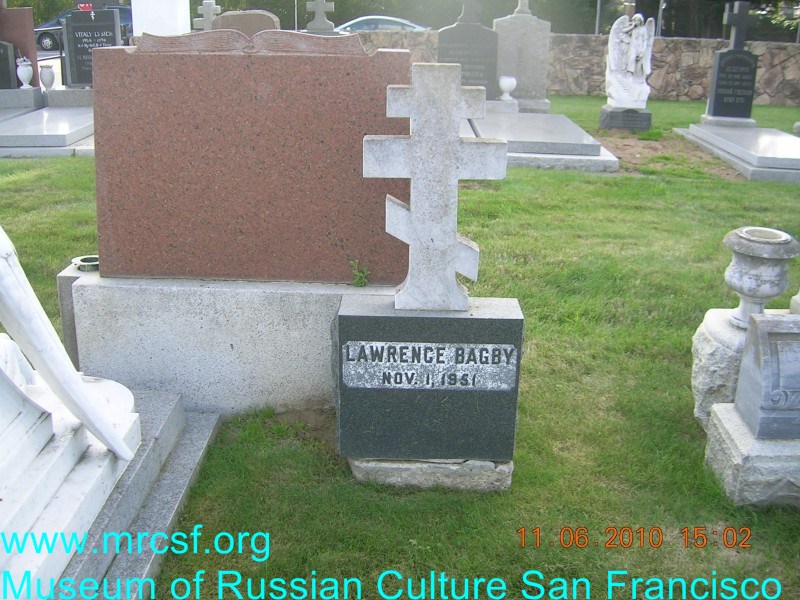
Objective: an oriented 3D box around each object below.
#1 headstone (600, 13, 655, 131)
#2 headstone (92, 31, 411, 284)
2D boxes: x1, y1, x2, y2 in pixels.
[{"bbox_3d":[2.946,-2.969,10.517,0.620,1.430,0.580,3,21,6],"label":"headstone"},{"bbox_3d":[-0.574,-0.550,3.157,1.210,0.940,0.210,2,21,3],"label":"headstone"}]

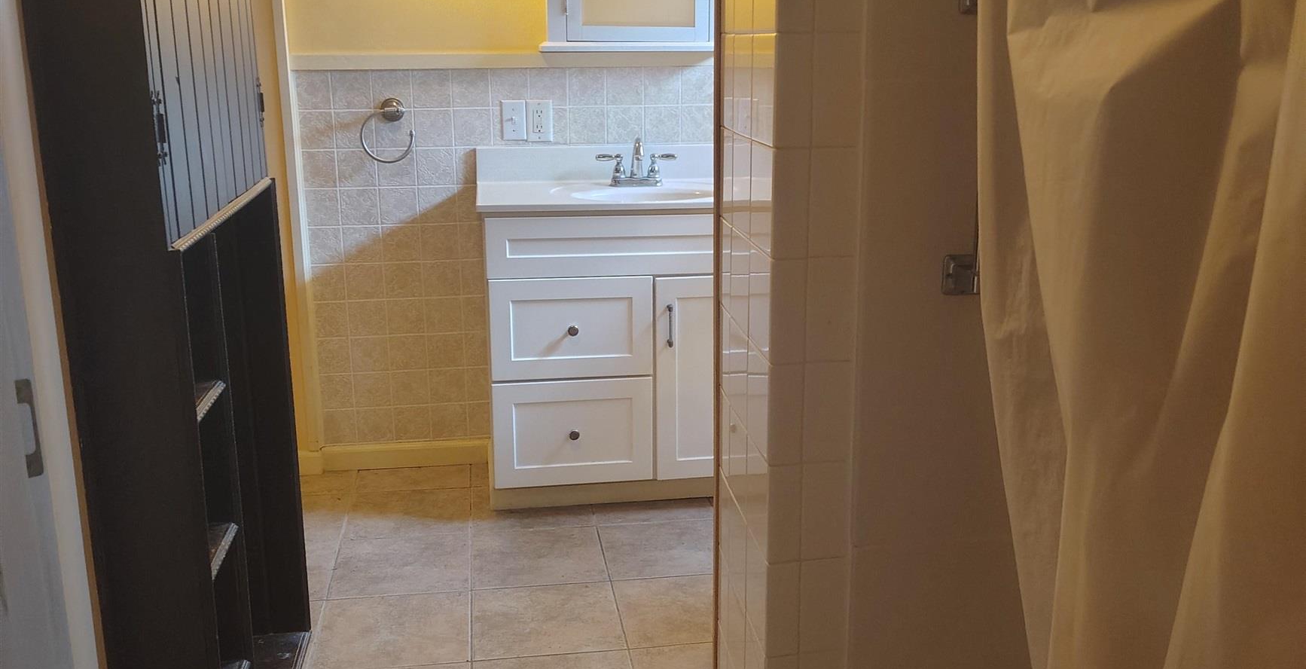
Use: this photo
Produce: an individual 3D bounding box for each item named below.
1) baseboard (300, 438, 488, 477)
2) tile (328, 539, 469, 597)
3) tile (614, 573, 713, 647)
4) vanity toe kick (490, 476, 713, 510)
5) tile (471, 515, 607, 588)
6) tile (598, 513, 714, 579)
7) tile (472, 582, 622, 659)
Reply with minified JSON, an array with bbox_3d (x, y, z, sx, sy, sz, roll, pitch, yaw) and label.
[{"bbox_3d":[-0.785,0.370,3.668,0.555,0.073,0.025,-2,15,-6],"label":"baseboard"},{"bbox_3d":[-0.627,0.587,3.033,0.331,0.010,0.331,-3,15,-8],"label":"tile"},{"bbox_3d":[0.090,0.639,2.800,0.331,0.010,0.331,-3,15,-8],"label":"tile"},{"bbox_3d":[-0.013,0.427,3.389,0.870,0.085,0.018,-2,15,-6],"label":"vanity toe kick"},{"bbox_3d":[-0.292,0.571,3.078,0.331,0.010,0.331,-3,15,-8],"label":"tile"},{"bbox_3d":[0.042,0.555,3.124,0.331,0.010,0.331,-3,15,-8],"label":"tile"},{"bbox_3d":[-0.242,0.649,2.728,0.330,0.010,0.330,-3,15,-8],"label":"tile"}]

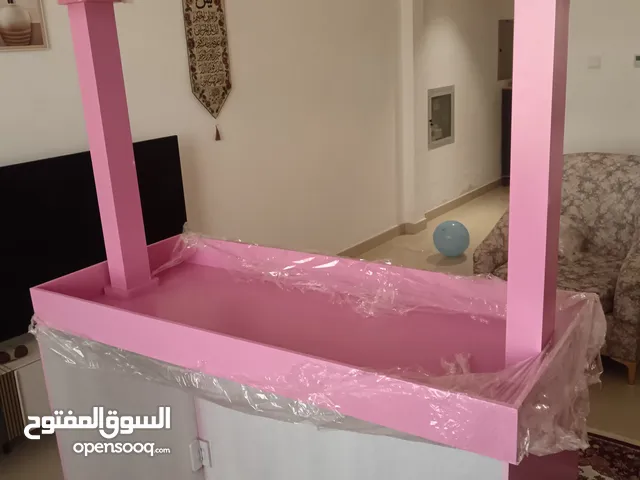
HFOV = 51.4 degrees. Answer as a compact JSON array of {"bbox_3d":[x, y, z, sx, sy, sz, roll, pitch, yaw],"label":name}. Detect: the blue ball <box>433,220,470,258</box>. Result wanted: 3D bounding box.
[{"bbox_3d":[0.991,-0.008,5.003,0.272,0.272,0.272,0,16,11],"label":"blue ball"}]

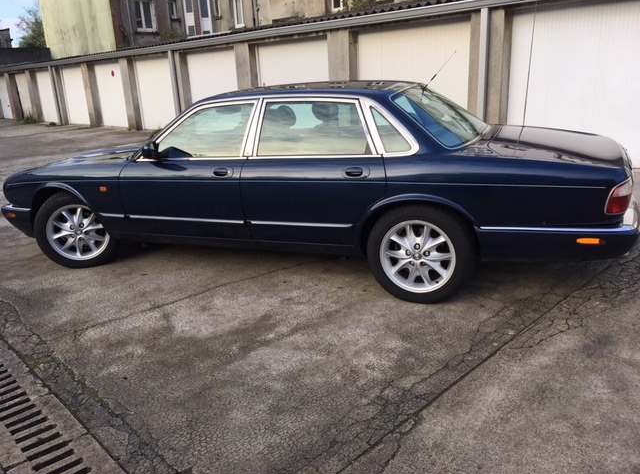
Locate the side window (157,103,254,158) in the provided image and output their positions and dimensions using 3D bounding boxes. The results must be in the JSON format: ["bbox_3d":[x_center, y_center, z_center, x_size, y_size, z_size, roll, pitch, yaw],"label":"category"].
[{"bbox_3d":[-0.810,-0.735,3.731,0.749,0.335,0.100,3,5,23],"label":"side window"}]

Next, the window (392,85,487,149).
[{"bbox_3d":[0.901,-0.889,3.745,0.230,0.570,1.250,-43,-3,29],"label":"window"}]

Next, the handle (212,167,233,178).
[{"bbox_3d":[-0.651,-0.431,3.580,0.160,0.069,0.045,3,18,23],"label":"handle"}]

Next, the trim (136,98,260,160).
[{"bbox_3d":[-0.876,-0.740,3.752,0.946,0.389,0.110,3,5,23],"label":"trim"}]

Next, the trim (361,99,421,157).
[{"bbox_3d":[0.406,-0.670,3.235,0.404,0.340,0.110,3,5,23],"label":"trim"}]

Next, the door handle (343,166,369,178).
[{"bbox_3d":[0.210,-0.389,3.216,0.168,0.070,0.045,3,18,23],"label":"door handle"}]

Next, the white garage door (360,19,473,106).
[{"bbox_3d":[1.506,-2.483,9.051,0.080,2.040,2.330,-18,22,-41],"label":"white garage door"}]

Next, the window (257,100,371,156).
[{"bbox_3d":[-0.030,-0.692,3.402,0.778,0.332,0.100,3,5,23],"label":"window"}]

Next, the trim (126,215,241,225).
[{"bbox_3d":[-0.970,-0.124,3.810,1.000,0.024,0.022,3,18,23],"label":"trim"}]

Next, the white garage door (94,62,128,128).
[{"bbox_3d":[-6.715,-4.589,17.387,0.080,2.040,2.330,-18,22,-41],"label":"white garage door"}]

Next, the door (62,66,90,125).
[{"bbox_3d":[-8.816,-5.127,19.517,0.080,2.040,2.330,-18,22,-41],"label":"door"}]

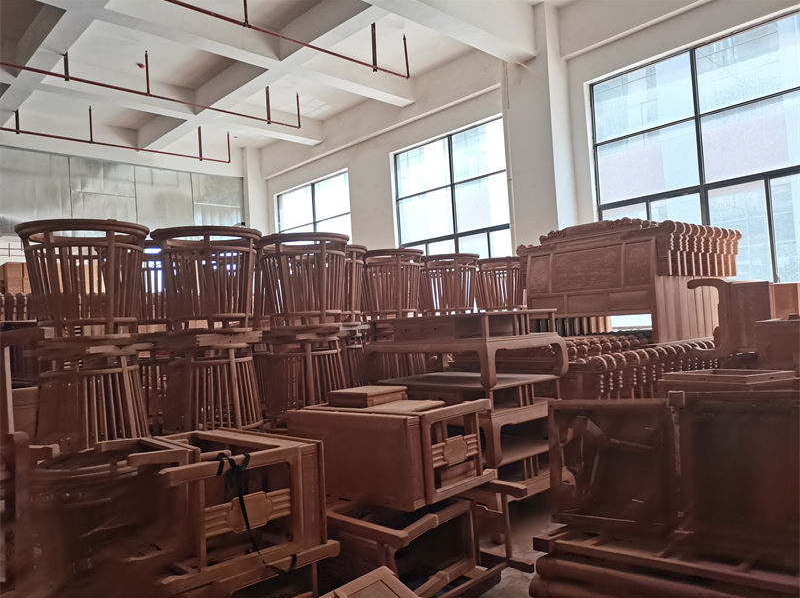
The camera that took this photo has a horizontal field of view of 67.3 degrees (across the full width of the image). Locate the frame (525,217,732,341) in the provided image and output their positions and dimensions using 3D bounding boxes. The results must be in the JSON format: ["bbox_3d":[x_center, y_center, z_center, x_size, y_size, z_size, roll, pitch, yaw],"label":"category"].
[{"bbox_3d":[2.821,-0.175,7.368,1.961,1.394,1.910,-1,-3,-43],"label":"frame"}]

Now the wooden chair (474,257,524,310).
[{"bbox_3d":[1.317,-0.166,7.747,0.690,0.713,0.690,-3,-2,-10],"label":"wooden chair"}]

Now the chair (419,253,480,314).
[{"bbox_3d":[0.575,-0.150,7.026,0.690,0.713,0.690,-3,-2,-10],"label":"chair"}]

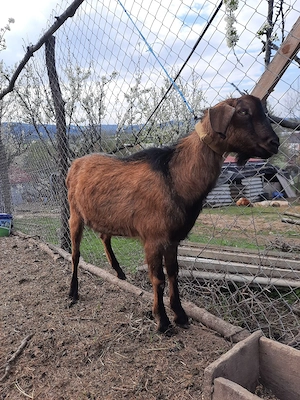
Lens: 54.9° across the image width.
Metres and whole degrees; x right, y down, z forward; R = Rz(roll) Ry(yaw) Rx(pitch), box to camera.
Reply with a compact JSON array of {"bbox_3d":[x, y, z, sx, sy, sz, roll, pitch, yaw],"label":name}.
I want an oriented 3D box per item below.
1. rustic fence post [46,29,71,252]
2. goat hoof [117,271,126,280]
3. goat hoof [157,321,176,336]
[{"bbox_3d":[-0.603,-0.320,1.950,0.100,1.440,0.085,0,13,0],"label":"rustic fence post"},{"bbox_3d":[-0.158,0.424,1.600,0.060,0.043,0.047,9,16,36],"label":"goat hoof"},{"bbox_3d":[0.071,0.540,1.210,0.065,0.045,0.050,10,16,39],"label":"goat hoof"}]

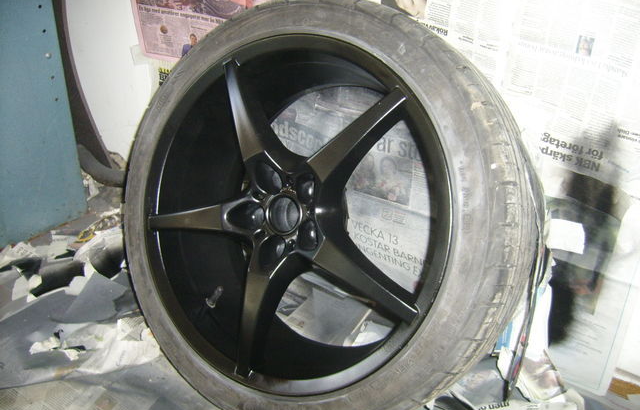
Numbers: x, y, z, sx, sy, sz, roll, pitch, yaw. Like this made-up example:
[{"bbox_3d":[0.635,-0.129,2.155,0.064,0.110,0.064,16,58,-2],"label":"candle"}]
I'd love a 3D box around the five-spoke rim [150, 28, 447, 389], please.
[{"bbox_3d":[-0.004,0.013,0.993,0.500,0.500,0.210,13,7,29],"label":"five-spoke rim"}]

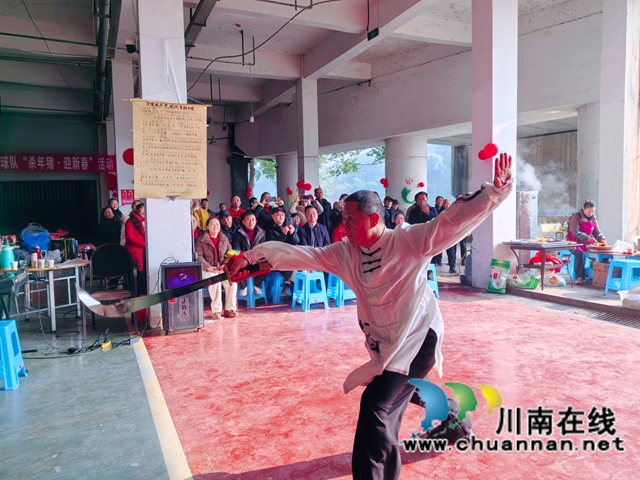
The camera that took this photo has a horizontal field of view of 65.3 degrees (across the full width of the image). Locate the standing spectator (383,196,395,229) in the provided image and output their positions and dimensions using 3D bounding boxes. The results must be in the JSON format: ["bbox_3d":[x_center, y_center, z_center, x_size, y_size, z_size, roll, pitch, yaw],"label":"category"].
[{"bbox_3d":[1.391,-0.138,10.212,0.480,1.560,0.320,-1,3,8],"label":"standing spectator"}]

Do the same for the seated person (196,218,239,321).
[{"bbox_3d":[-1.355,0.335,6.600,0.540,1.250,0.750,-1,3,-9],"label":"seated person"}]

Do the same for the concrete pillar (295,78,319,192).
[{"bbox_3d":[-0.378,-2.202,15.100,0.500,5.300,0.500,-2,4,-24],"label":"concrete pillar"}]

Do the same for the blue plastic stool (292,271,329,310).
[{"bbox_3d":[-0.129,0.682,6.800,0.350,0.495,0.350,-3,4,-30],"label":"blue plastic stool"}]

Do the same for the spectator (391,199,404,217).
[{"bbox_3d":[1.646,-0.110,10.600,0.470,1.580,0.330,-1,3,6],"label":"spectator"}]

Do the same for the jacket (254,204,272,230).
[{"bbox_3d":[-0.939,-0.290,8.597,0.560,0.700,0.400,-2,3,-8],"label":"jacket"}]

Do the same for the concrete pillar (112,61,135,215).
[{"bbox_3d":[-5.130,-2.004,13.000,0.500,5.300,0.500,-2,4,-24],"label":"concrete pillar"}]

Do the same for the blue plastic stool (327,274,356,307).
[{"bbox_3d":[0.344,0.663,7.000,0.350,0.495,0.350,-3,4,-30],"label":"blue plastic stool"}]

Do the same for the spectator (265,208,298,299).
[{"bbox_3d":[-0.554,0.175,7.003,0.520,1.270,0.660,-2,4,-14],"label":"spectator"}]

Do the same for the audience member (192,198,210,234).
[{"bbox_3d":[-2.130,0.015,8.714,0.500,1.560,0.340,-2,4,-12],"label":"audience member"}]

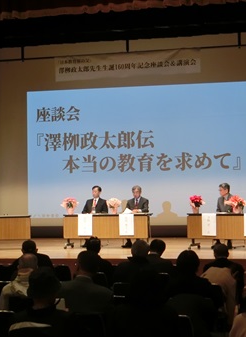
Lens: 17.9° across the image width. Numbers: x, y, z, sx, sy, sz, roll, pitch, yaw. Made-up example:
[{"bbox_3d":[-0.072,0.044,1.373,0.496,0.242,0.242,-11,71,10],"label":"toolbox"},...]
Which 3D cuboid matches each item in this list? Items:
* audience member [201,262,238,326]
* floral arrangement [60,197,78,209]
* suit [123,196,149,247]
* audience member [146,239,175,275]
[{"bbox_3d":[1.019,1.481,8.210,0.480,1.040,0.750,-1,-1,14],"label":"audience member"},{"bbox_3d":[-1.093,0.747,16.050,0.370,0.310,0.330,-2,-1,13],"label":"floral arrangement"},{"bbox_3d":[0.240,1.077,16.035,0.500,0.960,0.700,-2,-1,15],"label":"suit"},{"bbox_3d":[0.516,1.582,10.729,0.480,1.240,0.760,-1,-1,11],"label":"audience member"}]

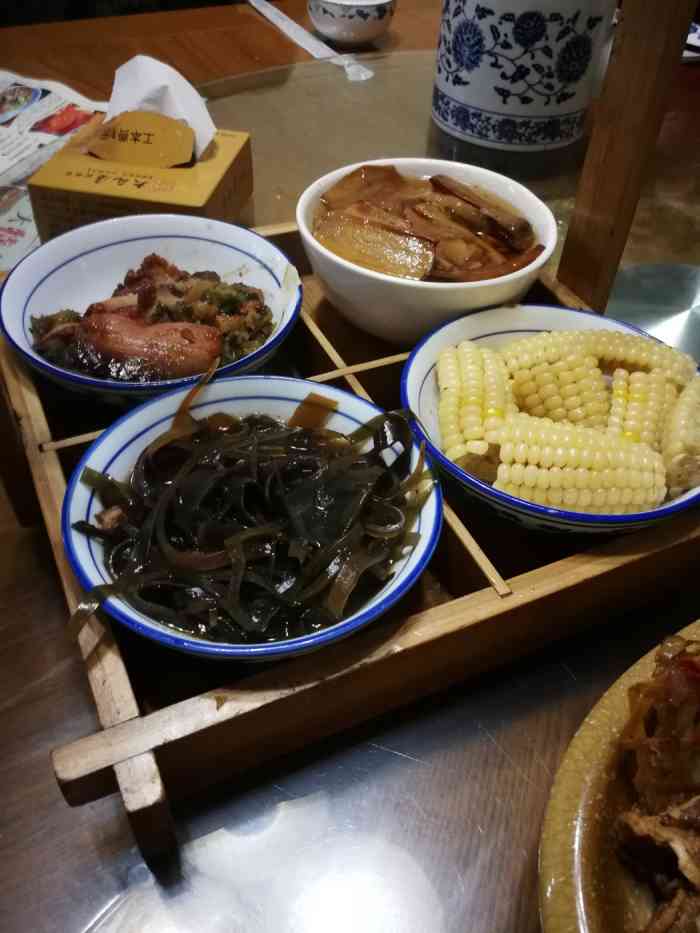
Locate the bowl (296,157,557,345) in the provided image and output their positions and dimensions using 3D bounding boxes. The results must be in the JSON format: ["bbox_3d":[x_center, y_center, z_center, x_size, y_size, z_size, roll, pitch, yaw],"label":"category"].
[{"bbox_3d":[0.043,-0.121,0.444,0.148,0.068,0.148,2,46,-2],"label":"bowl"}]

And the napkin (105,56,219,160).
[{"bbox_3d":[-0.136,-0.253,0.509,0.082,0.060,0.042,9,46,4],"label":"napkin"}]

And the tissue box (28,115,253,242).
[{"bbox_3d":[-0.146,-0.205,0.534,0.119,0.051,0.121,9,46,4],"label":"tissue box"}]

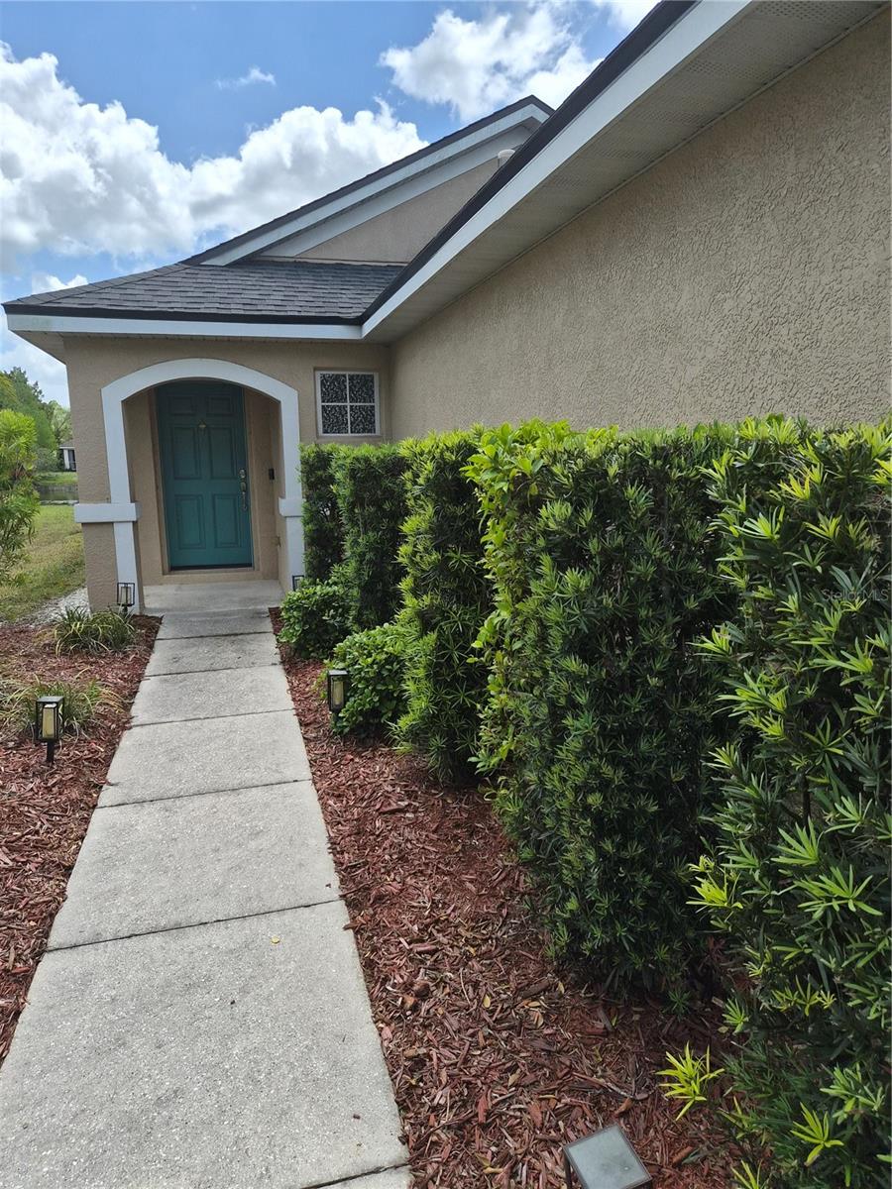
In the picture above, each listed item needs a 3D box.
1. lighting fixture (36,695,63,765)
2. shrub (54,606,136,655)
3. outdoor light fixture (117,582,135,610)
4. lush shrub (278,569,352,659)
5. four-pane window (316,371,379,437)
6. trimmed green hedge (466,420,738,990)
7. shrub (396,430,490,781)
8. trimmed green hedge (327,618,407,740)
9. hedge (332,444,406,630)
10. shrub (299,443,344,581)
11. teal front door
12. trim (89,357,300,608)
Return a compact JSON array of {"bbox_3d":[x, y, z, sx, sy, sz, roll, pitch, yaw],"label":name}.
[{"bbox_3d":[-1.910,0.654,3.791,0.105,0.330,0.105,-3,11,-15],"label":"lighting fixture"},{"bbox_3d":[-2.721,0.256,6.135,0.560,0.300,0.520,-3,11,-15],"label":"shrub"},{"bbox_3d":[-2.860,0.063,7.113,0.115,0.335,0.115,-3,11,-15],"label":"outdoor light fixture"},{"bbox_3d":[-0.984,0.122,5.944,0.530,0.590,0.530,-3,11,-15],"label":"lush shrub"},{"bbox_3d":[-0.956,-1.865,7.739,0.602,0.617,0.080,-3,11,-15],"label":"four-pane window"},{"bbox_3d":[0.473,0.222,2.622,0.530,1.540,1.140,-3,11,-15],"label":"trimmed green hedge"},{"bbox_3d":[0.122,0.033,3.844,0.620,1.570,0.680,-4,10,-15],"label":"shrub"},{"bbox_3d":[-0.416,0.433,4.324,0.500,0.540,0.510,-3,11,-15],"label":"trimmed green hedge"},{"bbox_3d":[-0.436,-0.265,5.489,0.560,1.500,0.950,-3,11,-15],"label":"hedge"},{"bbox_3d":[-0.959,-0.552,7.083,0.560,1.510,0.850,-3,11,-15],"label":"shrub"},{"bbox_3d":[-2.742,-1.338,9.051,0.929,2.116,0.070,-3,11,-15],"label":"teal front door"},{"bbox_3d":[-2.244,-1.022,7.480,1.762,2.326,0.120,-3,11,-15],"label":"trim"}]

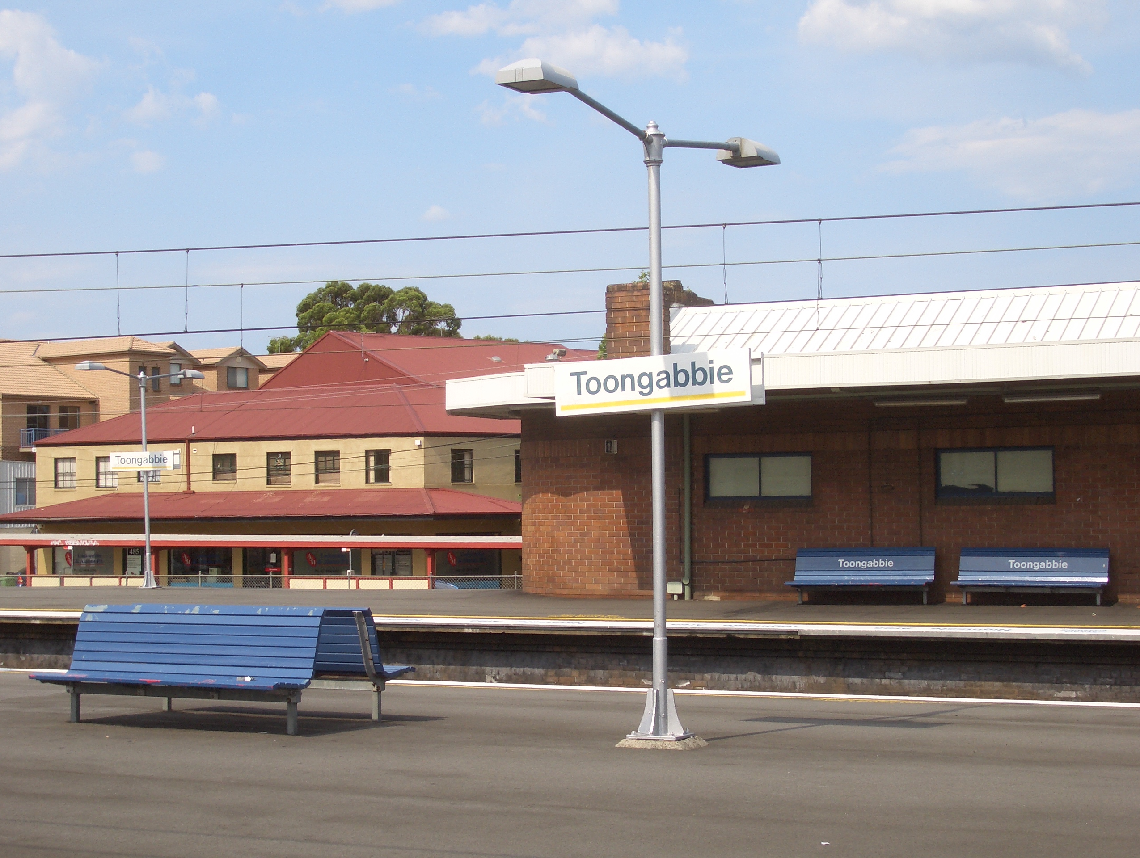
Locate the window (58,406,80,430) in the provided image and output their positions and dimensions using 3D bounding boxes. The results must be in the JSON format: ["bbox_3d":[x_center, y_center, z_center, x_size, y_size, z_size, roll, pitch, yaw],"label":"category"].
[{"bbox_3d":[-26.995,-0.603,110.675,0.120,1.260,1.380,-2,-2,37],"label":"window"}]

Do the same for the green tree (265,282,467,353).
[{"bbox_3d":[-15.062,-1.162,150.041,14.200,19.330,13.060,0,-2,-6],"label":"green tree"}]

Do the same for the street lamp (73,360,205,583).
[{"bbox_3d":[-7.522,0.870,36.319,1.600,3.930,3.400,-2,-2,25],"label":"street lamp"}]

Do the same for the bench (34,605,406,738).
[{"bbox_3d":[-2.334,1.584,13.855,2.060,0.790,1.572,-2,-2,30],"label":"bench"}]

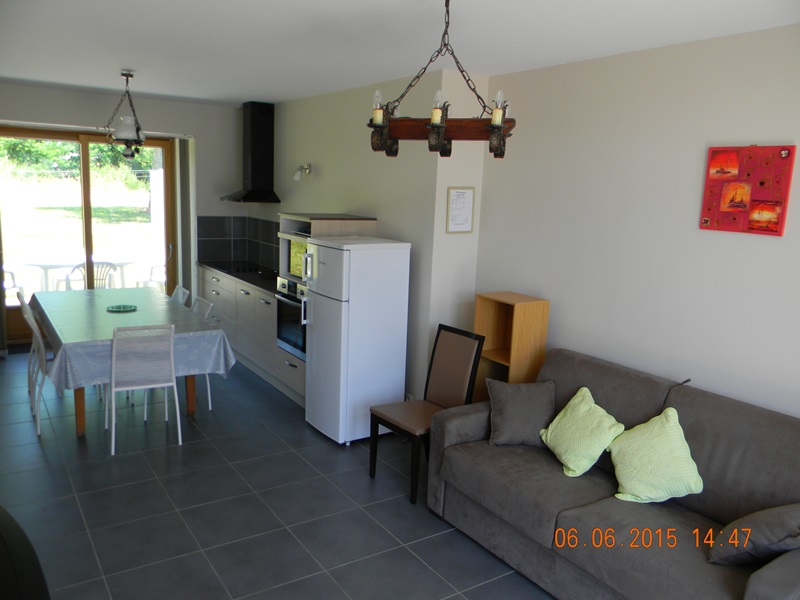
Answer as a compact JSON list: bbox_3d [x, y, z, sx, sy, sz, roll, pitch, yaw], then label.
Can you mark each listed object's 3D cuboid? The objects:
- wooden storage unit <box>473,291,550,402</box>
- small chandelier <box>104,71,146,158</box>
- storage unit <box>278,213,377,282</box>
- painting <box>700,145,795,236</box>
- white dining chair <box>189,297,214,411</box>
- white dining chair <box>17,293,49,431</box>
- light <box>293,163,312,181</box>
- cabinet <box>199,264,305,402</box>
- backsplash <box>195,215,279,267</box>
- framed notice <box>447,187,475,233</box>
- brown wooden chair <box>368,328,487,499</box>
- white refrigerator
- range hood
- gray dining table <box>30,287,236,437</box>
[{"bbox_3d":[0.706,0.542,4.296,0.301,1.131,0.369,-5,12,-33],"label":"wooden storage unit"},{"bbox_3d":[-2.117,-1.419,4.983,0.320,0.643,0.320,-5,12,-33],"label":"small chandelier"},{"bbox_3d":[-0.585,-0.408,5.193,0.588,0.521,0.574,-5,12,-33],"label":"storage unit"},{"bbox_3d":[1.672,-0.530,3.135,0.022,0.405,0.400,-4,12,-33],"label":"painting"},{"bbox_3d":[-1.793,0.436,5.114,0.560,0.850,0.450,-4,12,-33],"label":"white dining chair"},{"bbox_3d":[-2.427,0.477,4.737,0.570,0.850,0.460,-4,12,-33],"label":"white dining chair"},{"bbox_3d":[-0.955,-1.224,6.179,0.175,0.175,0.100,-4,12,-33],"label":"light"},{"bbox_3d":[-1.242,0.236,6.270,0.588,0.876,2.818,-5,12,-33],"label":"cabinet"},{"bbox_3d":[-1.789,-0.626,7.123,0.605,0.515,0.920,-4,12,-33],"label":"backsplash"},{"bbox_3d":[0.436,-0.625,4.548,0.240,0.319,0.020,-5,12,-33],"label":"framed notice"},{"bbox_3d":[0.151,0.672,3.977,0.525,0.945,0.455,-5,13,-37],"label":"brown wooden chair"},{"bbox_3d":[-0.334,0.275,4.750,0.568,1.412,0.541,-5,12,-34],"label":"white refrigerator"},{"bbox_3d":[-1.552,-1.515,6.661,0.445,0.999,0.607,-5,12,-33],"label":"range hood"},{"bbox_3d":[-2.256,0.448,5.226,1.070,0.750,1.980,-4,12,-33],"label":"gray dining table"}]

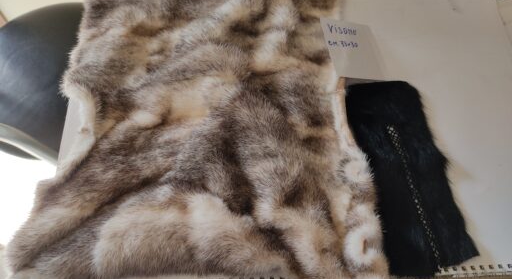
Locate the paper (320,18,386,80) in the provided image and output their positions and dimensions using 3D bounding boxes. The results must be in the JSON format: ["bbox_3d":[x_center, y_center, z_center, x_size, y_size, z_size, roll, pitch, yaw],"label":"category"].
[{"bbox_3d":[0.102,-0.094,0.403,0.064,0.004,0.071,-1,67,-22],"label":"paper"}]

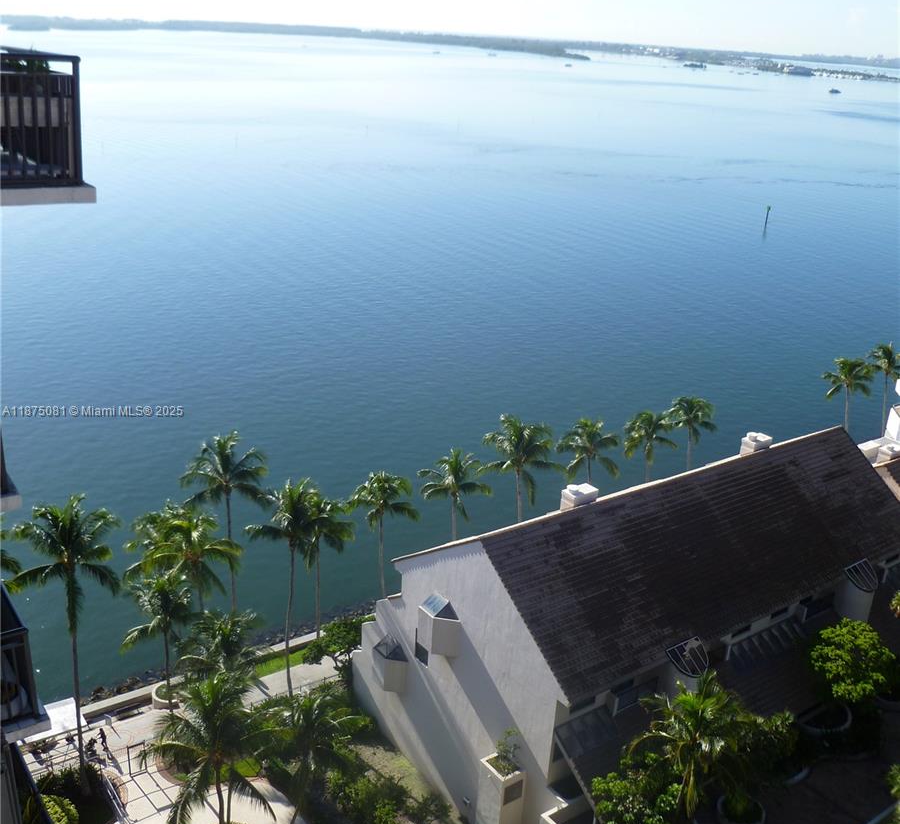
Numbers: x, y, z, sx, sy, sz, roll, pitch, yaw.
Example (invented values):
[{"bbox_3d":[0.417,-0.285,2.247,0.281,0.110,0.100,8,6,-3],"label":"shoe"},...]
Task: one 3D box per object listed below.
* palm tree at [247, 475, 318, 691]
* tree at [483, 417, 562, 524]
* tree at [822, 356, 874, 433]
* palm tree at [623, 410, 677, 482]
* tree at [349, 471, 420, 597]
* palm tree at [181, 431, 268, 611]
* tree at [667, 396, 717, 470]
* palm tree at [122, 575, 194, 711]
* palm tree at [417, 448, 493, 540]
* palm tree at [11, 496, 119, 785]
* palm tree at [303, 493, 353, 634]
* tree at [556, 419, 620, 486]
[{"bbox_3d":[-10.704,11.954,62.811,4.380,15.740,4.380,3,21,0],"label":"palm tree"},{"bbox_3d":[5.529,7.648,79.431,6.290,15.020,6.290,3,21,0],"label":"tree"},{"bbox_3d":[42.107,0.750,104.682,5.520,12.880,5.520,3,21,0],"label":"tree"},{"bbox_3d":[17.391,5.958,86.567,4.730,12.200,4.730,3,21,0],"label":"palm tree"},{"bbox_3d":[-4.854,10.489,71.590,5.200,12.660,5.200,3,21,0],"label":"tree"},{"bbox_3d":[-14.860,10.284,65.232,5.740,18.560,5.740,3,21,0],"label":"palm tree"},{"bbox_3d":[22.048,5.100,91.096,5.000,12.810,5.000,3,21,0],"label":"tree"},{"bbox_3d":[-17.609,15.247,59.705,4.330,11.260,4.330,3,21,0],"label":"palm tree"},{"bbox_3d":[0.153,9.465,76.190,5.860,13.500,5.860,3,21,0],"label":"palm tree"},{"bbox_3d":[-21.329,13.815,55.050,5.880,18.750,5.880,3,21,0],"label":"palm tree"},{"bbox_3d":[-8.784,11.701,68.302,3.850,12.430,3.850,3,21,0],"label":"palm tree"},{"bbox_3d":[11.630,7.121,84.063,5.450,13.200,5.450,3,21,0],"label":"tree"}]

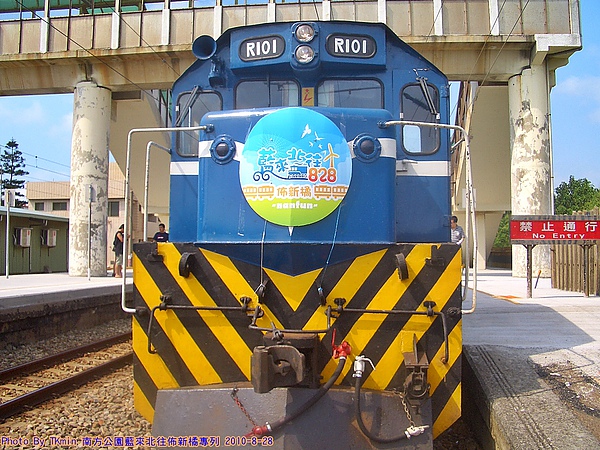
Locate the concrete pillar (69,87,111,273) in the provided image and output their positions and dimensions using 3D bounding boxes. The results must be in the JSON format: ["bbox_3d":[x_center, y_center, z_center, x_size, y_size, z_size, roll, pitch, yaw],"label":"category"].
[{"bbox_3d":[-6.817,-1.483,19.764,1.221,6.293,1.221,0,-4,5],"label":"concrete pillar"}]

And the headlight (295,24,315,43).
[{"bbox_3d":[0.047,-1.802,5.710,0.180,0.175,0.090,0,-4,5],"label":"headlight"}]

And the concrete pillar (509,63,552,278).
[{"bbox_3d":[7.068,-1.641,18.665,1.183,6.466,1.183,0,-4,5],"label":"concrete pillar"}]

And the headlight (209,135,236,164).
[{"bbox_3d":[-0.613,-0.598,4.820,0.215,0.225,0.110,-1,-4,17],"label":"headlight"}]

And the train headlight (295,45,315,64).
[{"bbox_3d":[0.045,-1.596,5.680,0.180,0.175,0.090,0,-4,5],"label":"train headlight"}]

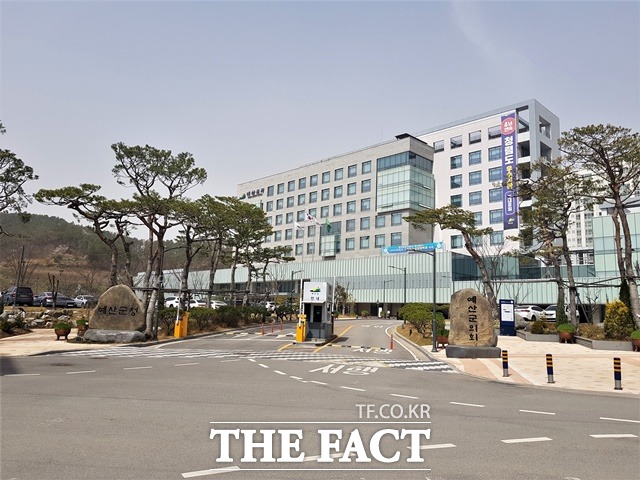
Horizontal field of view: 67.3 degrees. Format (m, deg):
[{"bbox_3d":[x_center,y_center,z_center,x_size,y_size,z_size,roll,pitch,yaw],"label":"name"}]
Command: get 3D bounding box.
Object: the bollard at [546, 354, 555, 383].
[{"bbox_3d":[6.431,3.596,13.400,0.170,0.790,0.170,2,-9,0],"label":"bollard"}]

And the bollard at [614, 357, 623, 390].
[{"bbox_3d":[7.762,3.477,12.500,0.165,0.810,0.165,-4,-11,31],"label":"bollard"}]

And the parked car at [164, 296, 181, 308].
[{"bbox_3d":[-19.353,8.283,63.500,4.500,1.620,1.840,-7,-13,44],"label":"parked car"}]

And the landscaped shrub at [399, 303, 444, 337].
[{"bbox_3d":[5.547,4.460,26.800,2.350,1.850,2.100,0,-10,12],"label":"landscaped shrub"}]

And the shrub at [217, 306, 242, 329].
[{"bbox_3d":[-6.401,5.460,34.000,1.750,1.500,1.650,4,-10,-10],"label":"shrub"}]

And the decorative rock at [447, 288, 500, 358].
[{"bbox_3d":[6.163,3.353,19.300,2.000,2.680,1.050,1,-9,6],"label":"decorative rock"}]

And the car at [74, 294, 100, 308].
[{"bbox_3d":[-26.716,7.071,55.000,1.830,1.470,4.600,11,-13,-43],"label":"car"}]

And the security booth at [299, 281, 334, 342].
[{"bbox_3d":[-0.085,4.078,27.300,1.350,3.100,1.950,1,-10,10],"label":"security booth"}]

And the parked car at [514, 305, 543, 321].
[{"bbox_3d":[20.077,7.033,46.000,4.750,1.460,1.840,11,-13,-42],"label":"parked car"}]

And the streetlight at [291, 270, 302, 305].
[{"bbox_3d":[-2.224,5.282,45.500,1.050,4.700,0.200,1,-8,5],"label":"streetlight"}]

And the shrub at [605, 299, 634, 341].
[{"bbox_3d":[13.146,3.555,21.100,1.250,1.700,1.250,-1,-10,18],"label":"shrub"}]

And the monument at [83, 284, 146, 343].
[{"bbox_3d":[-10.763,3.864,25.200,2.800,2.900,1.250,2,-8,-5],"label":"monument"}]

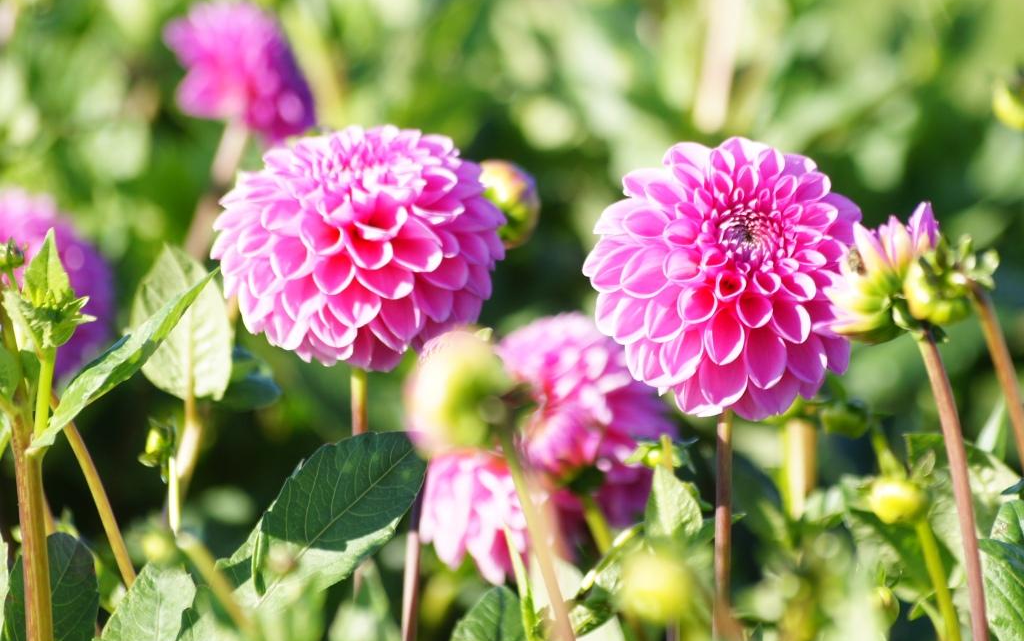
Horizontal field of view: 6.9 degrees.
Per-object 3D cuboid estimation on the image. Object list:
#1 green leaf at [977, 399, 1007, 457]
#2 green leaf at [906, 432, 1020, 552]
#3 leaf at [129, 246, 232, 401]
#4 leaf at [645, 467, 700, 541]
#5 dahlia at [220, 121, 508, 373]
[{"bbox_3d":[0.186,0.042,3.300,0.009,0.024,0.008,13,6,-11],"label":"green leaf"},{"bbox_3d":[0.178,0.068,3.380,0.045,0.045,0.030,0,10,0],"label":"green leaf"},{"bbox_3d":[-0.132,0.001,3.400,0.041,0.061,0.014,0,10,0],"label":"leaf"},{"bbox_3d":[0.062,0.071,3.290,0.023,0.030,0.012,0,10,0],"label":"leaf"},{"bbox_3d":[-0.059,-0.028,3.300,0.112,0.080,0.105,0,49,-3],"label":"dahlia"}]

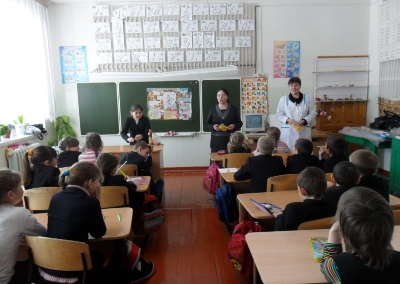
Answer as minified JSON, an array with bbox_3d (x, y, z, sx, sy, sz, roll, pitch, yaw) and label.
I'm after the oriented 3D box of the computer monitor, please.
[{"bbox_3d":[0.972,-0.340,5.704,0.380,0.350,0.380,-2,8,-2],"label":"computer monitor"}]

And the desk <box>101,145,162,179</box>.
[{"bbox_3d":[-1.101,0.473,4.594,1.160,0.750,0.580,-2,9,-2],"label":"desk"}]

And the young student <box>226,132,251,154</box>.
[{"bbox_3d":[0.471,0.379,3.798,0.380,1.010,0.600,-1,8,1],"label":"young student"}]

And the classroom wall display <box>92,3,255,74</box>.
[{"bbox_3d":[-0.462,-1.843,5.602,2.930,1.250,0.060,-2,9,-2],"label":"classroom wall display"}]

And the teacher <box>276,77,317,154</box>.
[{"bbox_3d":[1.445,-0.106,4.708,0.580,1.710,0.360,0,9,10],"label":"teacher"}]

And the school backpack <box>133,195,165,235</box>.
[{"bbox_3d":[-0.477,0.657,2.850,0.270,0.350,0.190,-9,12,-41],"label":"school backpack"}]

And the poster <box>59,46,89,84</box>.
[{"bbox_3d":[-2.270,-1.393,5.634,0.490,0.665,0.020,-2,9,-2],"label":"poster"}]

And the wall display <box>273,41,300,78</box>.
[{"bbox_3d":[1.596,-1.508,5.742,0.485,0.685,0.010,-2,8,-2],"label":"wall display"}]

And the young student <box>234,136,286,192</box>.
[{"bbox_3d":[0.621,0.480,3.111,0.480,1.100,0.620,-2,9,-2],"label":"young student"}]

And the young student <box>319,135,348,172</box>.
[{"bbox_3d":[1.306,0.438,3.178,0.390,1.010,0.560,-3,8,-14],"label":"young student"}]

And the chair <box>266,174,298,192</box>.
[{"bbox_3d":[0.781,0.633,2.949,0.380,0.710,0.420,-2,8,-2],"label":"chair"}]

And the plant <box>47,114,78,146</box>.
[{"bbox_3d":[-2.279,-0.222,5.146,0.450,0.600,0.400,-2,8,-2],"label":"plant"}]

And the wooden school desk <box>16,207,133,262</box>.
[{"bbox_3d":[-1.081,0.844,2.087,1.200,0.615,0.500,-2,8,-2],"label":"wooden school desk"}]

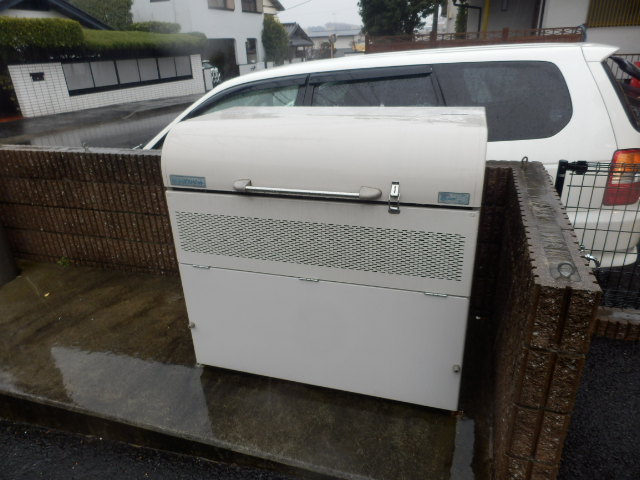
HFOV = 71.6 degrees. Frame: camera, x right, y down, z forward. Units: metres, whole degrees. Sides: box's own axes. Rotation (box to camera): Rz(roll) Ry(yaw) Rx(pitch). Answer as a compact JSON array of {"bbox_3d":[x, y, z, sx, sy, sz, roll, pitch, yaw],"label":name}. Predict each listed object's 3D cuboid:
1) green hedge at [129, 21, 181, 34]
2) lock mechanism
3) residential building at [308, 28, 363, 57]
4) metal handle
[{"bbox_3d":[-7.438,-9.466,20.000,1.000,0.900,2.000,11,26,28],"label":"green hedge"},{"bbox_3d":[0.261,-0.145,1.545,0.042,0.118,0.030,5,24,17],"label":"lock mechanism"},{"bbox_3d":[2.814,-32.077,74.016,9.200,5.200,7.000,0,23,6],"label":"residential building"},{"bbox_3d":[-0.057,-0.183,1.615,0.570,0.048,0.055,5,24,17],"label":"metal handle"}]

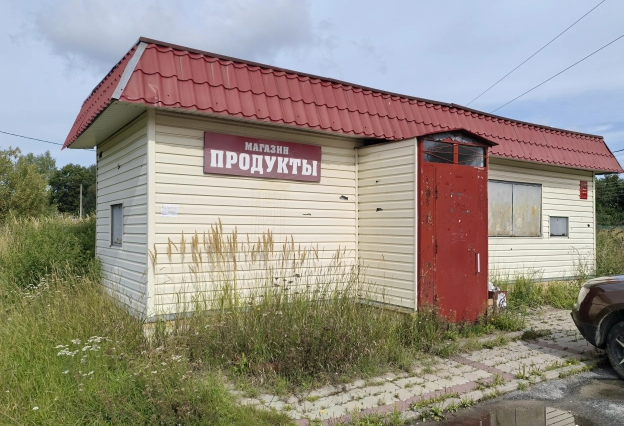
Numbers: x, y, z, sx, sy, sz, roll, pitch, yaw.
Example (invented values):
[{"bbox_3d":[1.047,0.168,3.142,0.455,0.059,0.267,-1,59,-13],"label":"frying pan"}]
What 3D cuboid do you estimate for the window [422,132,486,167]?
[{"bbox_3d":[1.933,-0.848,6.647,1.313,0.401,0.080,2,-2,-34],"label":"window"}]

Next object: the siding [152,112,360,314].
[{"bbox_3d":[-0.602,0.051,6.362,3.010,2.332,0.080,2,-2,-34],"label":"siding"}]

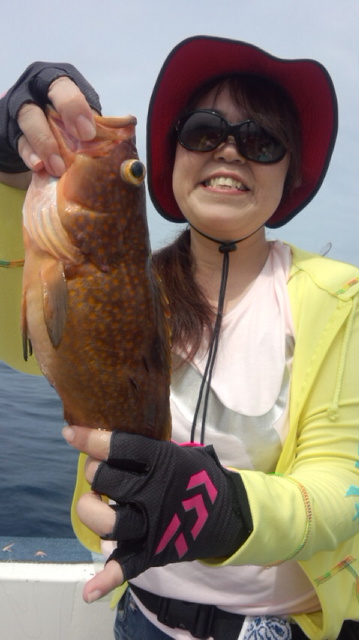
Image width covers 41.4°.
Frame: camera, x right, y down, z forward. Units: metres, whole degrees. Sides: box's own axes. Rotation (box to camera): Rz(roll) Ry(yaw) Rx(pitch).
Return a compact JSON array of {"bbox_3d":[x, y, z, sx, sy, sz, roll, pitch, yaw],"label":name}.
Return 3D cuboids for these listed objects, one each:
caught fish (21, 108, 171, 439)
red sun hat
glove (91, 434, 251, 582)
[{"bbox_3d":[-0.059,0.006,0.388,0.122,0.345,0.070,-4,0,-21],"label":"caught fish"},{"bbox_3d":[0.095,-0.288,0.700,0.280,0.170,0.305,4,-31,9],"label":"red sun hat"},{"bbox_3d":[-0.003,0.143,0.373,0.120,0.108,0.075,-16,-7,1],"label":"glove"}]

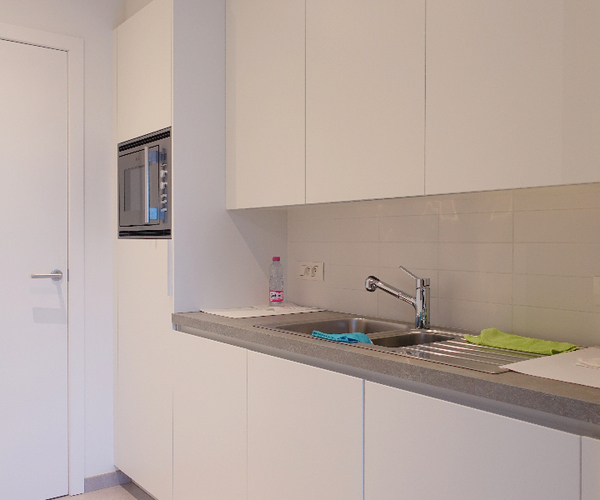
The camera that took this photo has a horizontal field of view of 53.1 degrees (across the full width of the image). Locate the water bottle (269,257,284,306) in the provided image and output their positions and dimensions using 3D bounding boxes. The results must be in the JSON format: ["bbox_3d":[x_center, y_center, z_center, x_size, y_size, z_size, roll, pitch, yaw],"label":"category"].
[{"bbox_3d":[-0.107,0.147,2.772,0.064,0.226,0.064,0,1,0],"label":"water bottle"}]

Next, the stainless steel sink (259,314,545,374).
[{"bbox_3d":[0.344,0.358,1.915,0.499,0.170,0.990,-1,1,-38],"label":"stainless steel sink"}]

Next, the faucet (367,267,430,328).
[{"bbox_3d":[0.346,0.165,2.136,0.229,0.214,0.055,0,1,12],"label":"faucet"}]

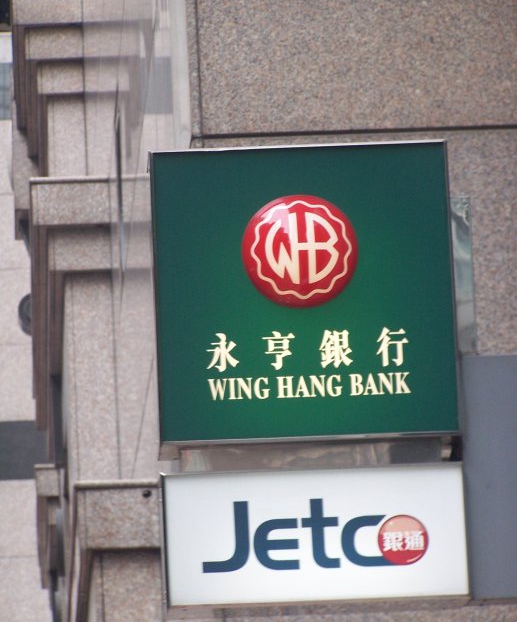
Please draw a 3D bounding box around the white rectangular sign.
[{"bbox_3d":[0.202,0.824,12.069,1.074,0.480,0.250,-2,-12,-2],"label":"white rectangular sign"}]

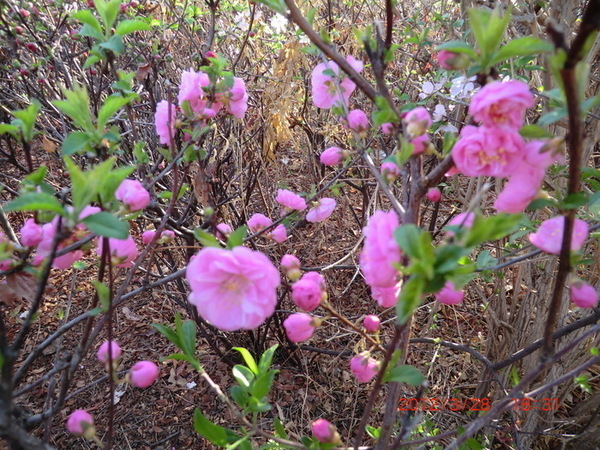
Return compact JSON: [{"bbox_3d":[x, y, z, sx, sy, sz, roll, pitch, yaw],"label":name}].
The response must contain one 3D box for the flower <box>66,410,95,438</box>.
[{"bbox_3d":[-0.142,0.130,0.270,0.018,0.018,0.018,24,35,38],"label":"flower"}]

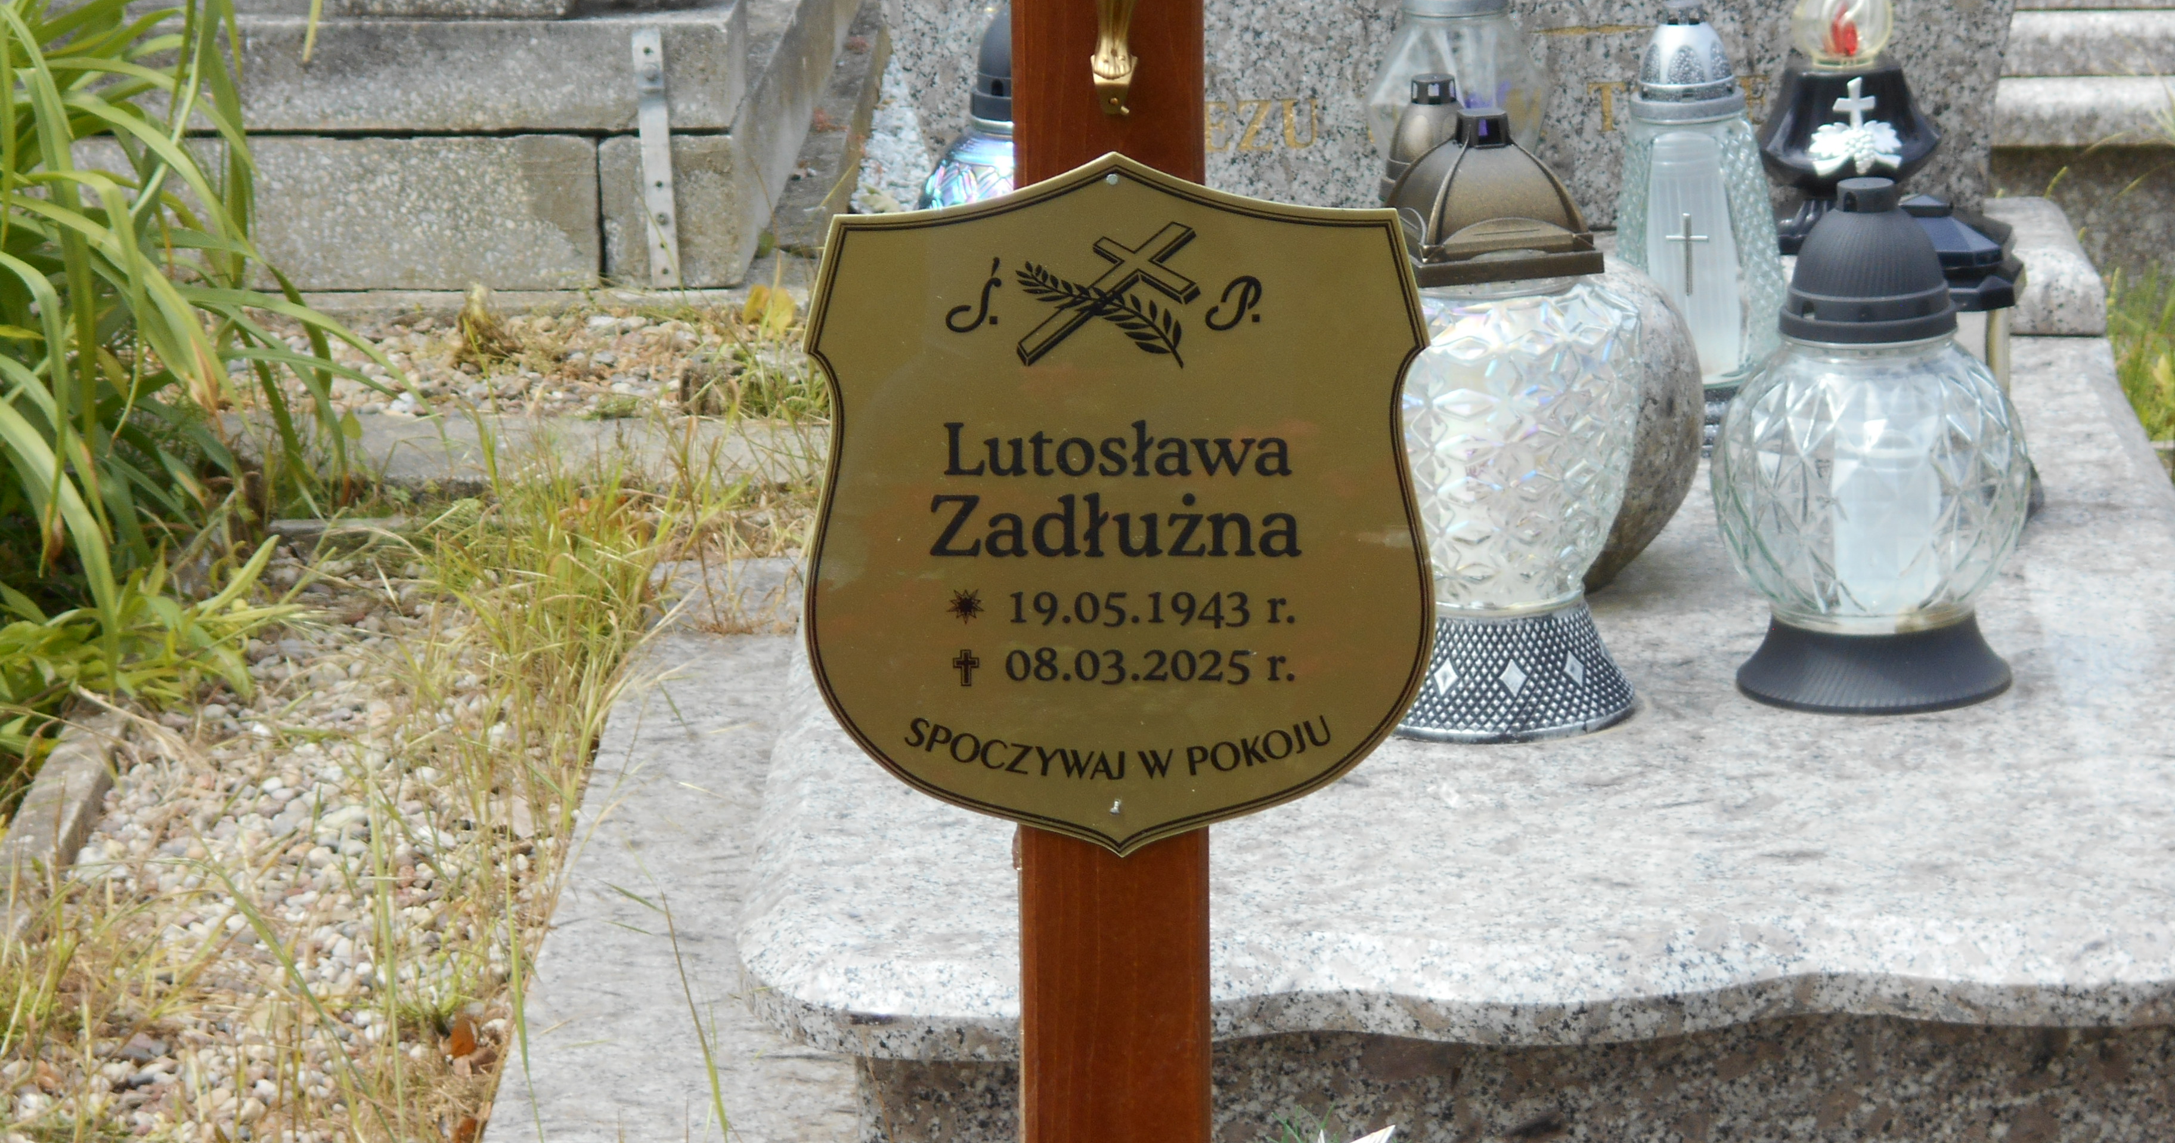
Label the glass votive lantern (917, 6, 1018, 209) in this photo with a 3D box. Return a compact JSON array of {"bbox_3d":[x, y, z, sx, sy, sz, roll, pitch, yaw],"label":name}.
[{"bbox_3d":[-0.034,-0.243,5.262,0.166,0.259,0.166,-2,14,0],"label":"glass votive lantern"}]

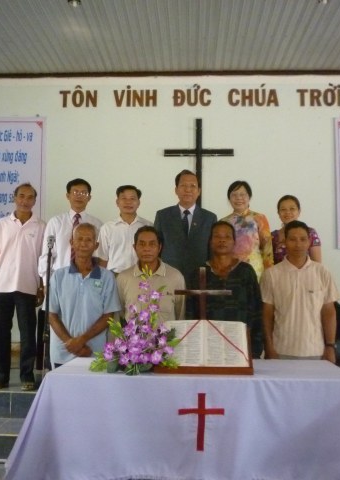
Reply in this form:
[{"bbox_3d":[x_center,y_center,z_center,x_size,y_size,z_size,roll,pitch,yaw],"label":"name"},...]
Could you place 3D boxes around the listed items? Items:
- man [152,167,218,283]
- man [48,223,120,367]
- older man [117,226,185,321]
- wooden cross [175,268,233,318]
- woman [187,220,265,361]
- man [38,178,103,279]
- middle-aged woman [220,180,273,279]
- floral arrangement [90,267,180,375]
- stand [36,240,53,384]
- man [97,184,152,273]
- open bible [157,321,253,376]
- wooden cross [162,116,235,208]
[{"bbox_3d":[0.119,0.299,4.220,0.510,1.751,0.300,0,-5,4],"label":"man"},{"bbox_3d":[-0.546,0.673,3.362,0.480,1.570,0.280,1,-5,-4],"label":"man"},{"bbox_3d":[-0.127,0.687,3.340,0.480,1.547,0.280,1,-5,0],"label":"older man"},{"bbox_3d":[0.176,0.380,2.832,0.307,0.470,0.050,0,-5,3],"label":"wooden cross"},{"bbox_3d":[0.346,0.672,3.410,0.520,1.603,0.290,0,-5,6],"label":"woman"},{"bbox_3d":[-0.811,0.334,4.317,0.510,1.681,0.290,1,-5,-3],"label":"man"},{"bbox_3d":[0.600,0.351,4.199,0.450,1.656,0.280,0,-5,11],"label":"middle-aged woman"},{"bbox_3d":[-0.168,0.390,2.646,0.444,0.508,0.320,0,-5,3],"label":"floral arrangement"},{"bbox_3d":[-0.966,0.576,4.224,0.260,1.180,0.260,0,-5,3],"label":"stand"},{"bbox_3d":[-0.357,0.361,4.310,0.460,1.635,0.280,1,-5,-1],"label":"man"},{"bbox_3d":[0.167,0.534,2.704,0.465,0.240,0.290,0,-5,3],"label":"open bible"},{"bbox_3d":[0.339,-0.810,6.316,0.814,1.250,0.060,0,-5,3],"label":"wooden cross"}]

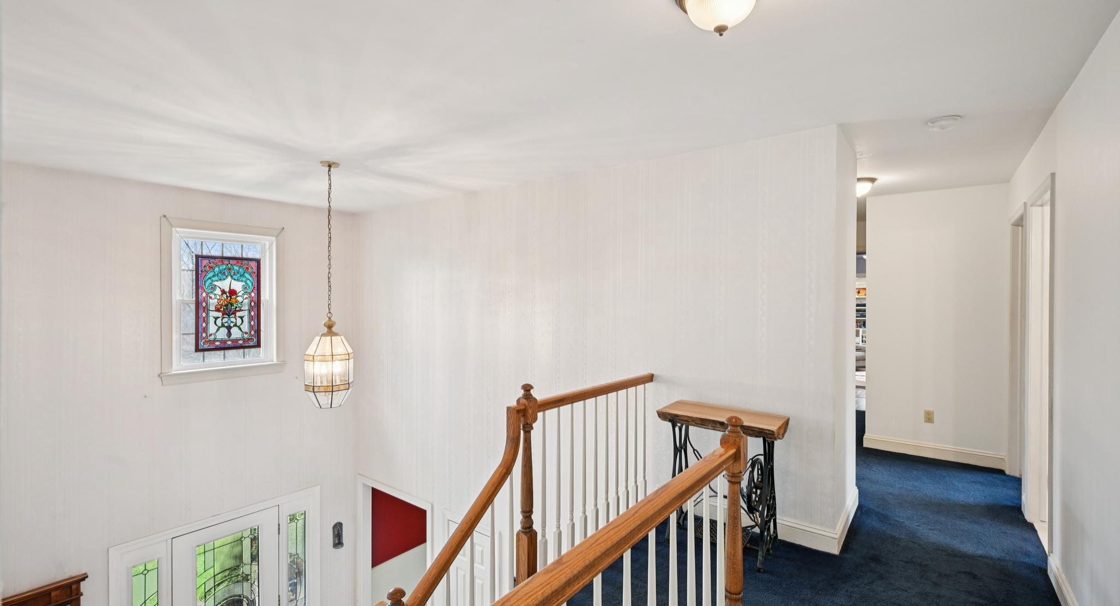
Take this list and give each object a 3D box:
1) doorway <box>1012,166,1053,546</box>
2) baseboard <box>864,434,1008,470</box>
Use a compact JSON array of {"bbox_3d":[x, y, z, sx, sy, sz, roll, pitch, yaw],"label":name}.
[{"bbox_3d":[3.194,0.370,3.327,0.141,2.131,1.798,0,1,37],"label":"doorway"},{"bbox_3d":[3.397,1.358,4.584,1.045,0.119,0.020,0,1,37],"label":"baseboard"}]

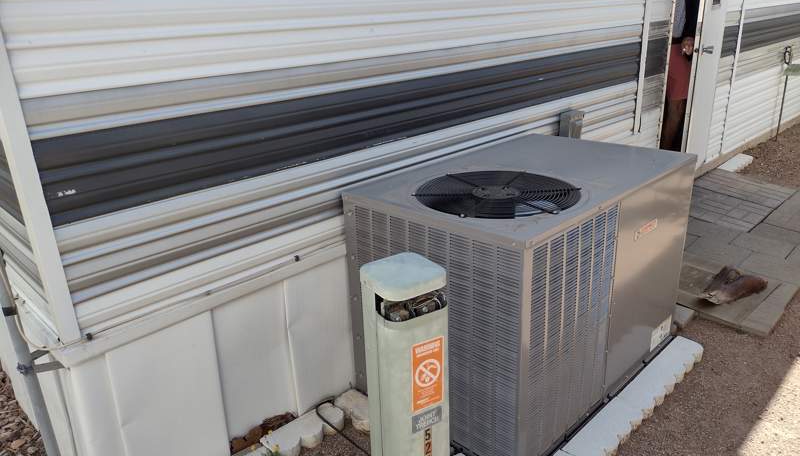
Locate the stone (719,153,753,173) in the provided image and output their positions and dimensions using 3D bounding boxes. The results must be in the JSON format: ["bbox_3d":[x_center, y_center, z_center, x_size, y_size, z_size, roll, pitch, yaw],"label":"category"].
[{"bbox_3d":[3.111,-0.580,5.771,0.146,0.048,0.602,17,28,42],"label":"stone"}]

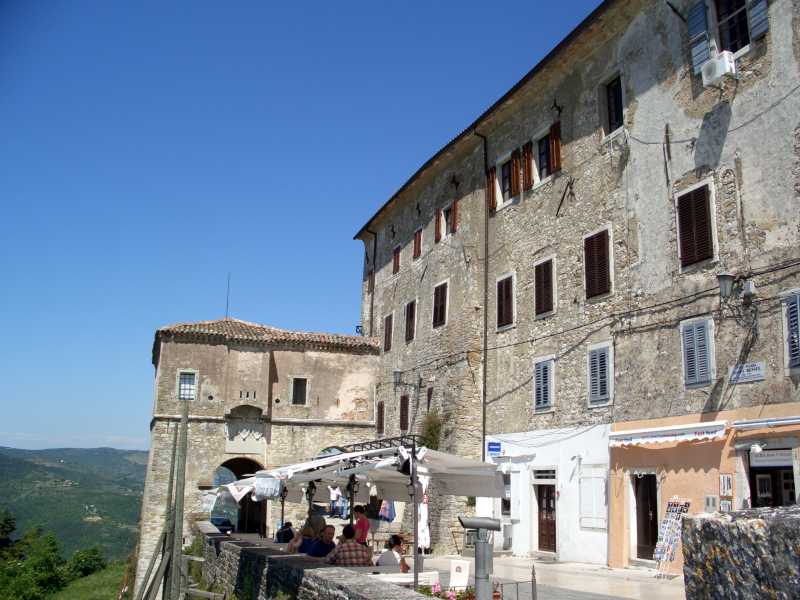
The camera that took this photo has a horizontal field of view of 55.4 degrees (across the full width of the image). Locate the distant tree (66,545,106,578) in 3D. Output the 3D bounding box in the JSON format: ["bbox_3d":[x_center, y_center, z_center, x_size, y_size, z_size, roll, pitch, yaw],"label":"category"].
[{"bbox_3d":[-23.840,19.924,58.000,2.800,2.500,2.800,0,-12,0],"label":"distant tree"}]

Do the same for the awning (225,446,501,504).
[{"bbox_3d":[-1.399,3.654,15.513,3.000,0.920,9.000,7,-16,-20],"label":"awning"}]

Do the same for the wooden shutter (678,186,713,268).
[{"bbox_3d":[7.210,-1.785,18.621,0.060,1.820,1.040,7,-14,-20],"label":"wooden shutter"}]

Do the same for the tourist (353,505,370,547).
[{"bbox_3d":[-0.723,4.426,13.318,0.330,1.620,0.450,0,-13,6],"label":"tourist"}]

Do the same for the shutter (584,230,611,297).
[{"bbox_3d":[5.367,-0.945,20.729,0.080,1.730,1.020,6,-14,-22],"label":"shutter"}]

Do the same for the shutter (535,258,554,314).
[{"bbox_3d":[4.365,-0.370,23.065,0.080,1.570,0.920,6,-14,-22],"label":"shutter"}]

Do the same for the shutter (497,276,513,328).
[{"bbox_3d":[3.815,0.087,27.787,0.050,1.708,1.075,6,-14,-20],"label":"shutter"}]

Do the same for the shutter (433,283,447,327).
[{"bbox_3d":[1.716,0.247,32.337,0.060,1.760,1.100,7,-14,-22],"label":"shutter"}]

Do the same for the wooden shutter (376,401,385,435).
[{"bbox_3d":[-0.898,5.492,35.500,0.080,1.500,1.000,4,-13,-19],"label":"wooden shutter"}]

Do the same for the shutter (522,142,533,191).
[{"bbox_3d":[4.470,-4.659,26.617,0.060,1.680,0.540,7,-14,-20],"label":"shutter"}]

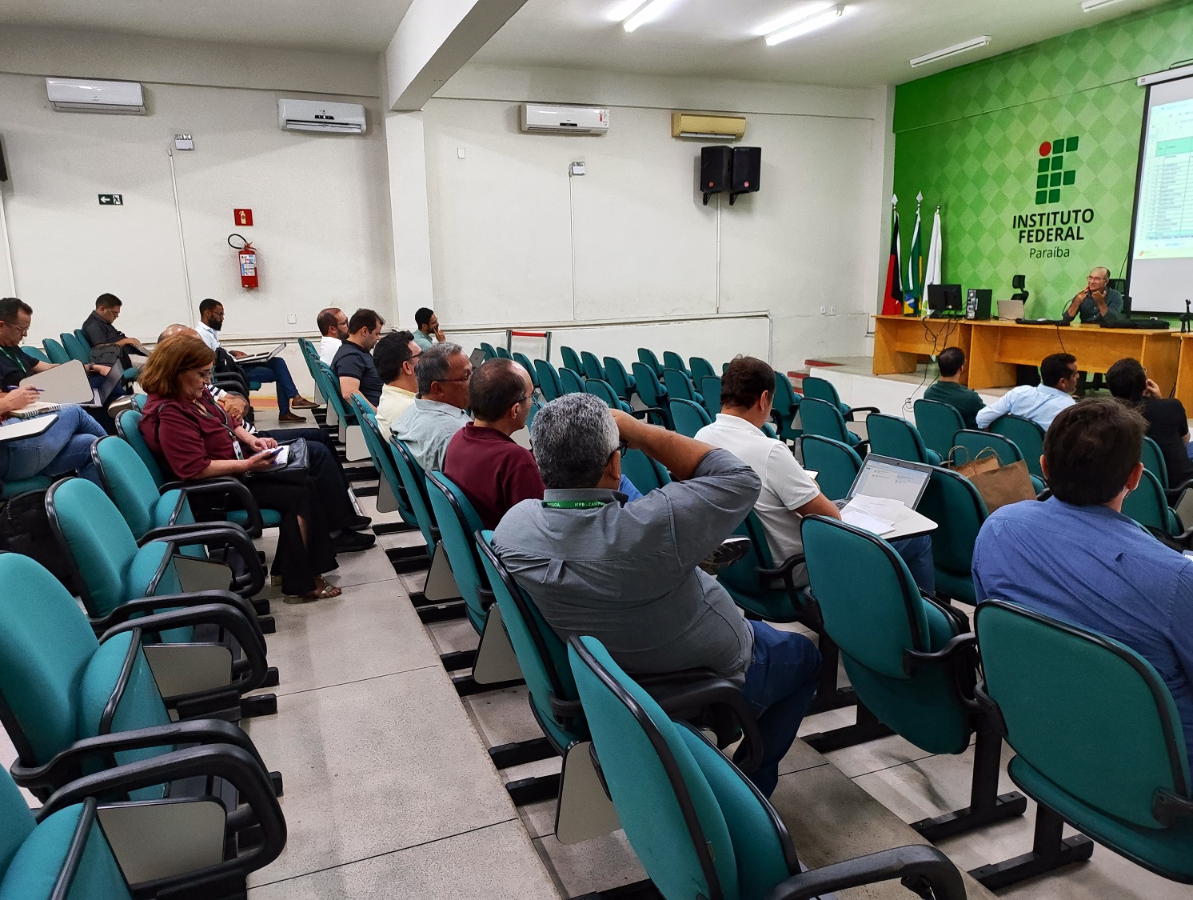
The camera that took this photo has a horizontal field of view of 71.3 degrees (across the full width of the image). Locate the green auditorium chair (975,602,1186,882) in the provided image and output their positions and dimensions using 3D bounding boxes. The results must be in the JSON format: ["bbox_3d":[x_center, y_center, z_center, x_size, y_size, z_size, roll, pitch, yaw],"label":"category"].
[{"bbox_3d":[1.203,0.743,1.906,0.570,0.870,0.620,-6,12,-20],"label":"green auditorium chair"}]

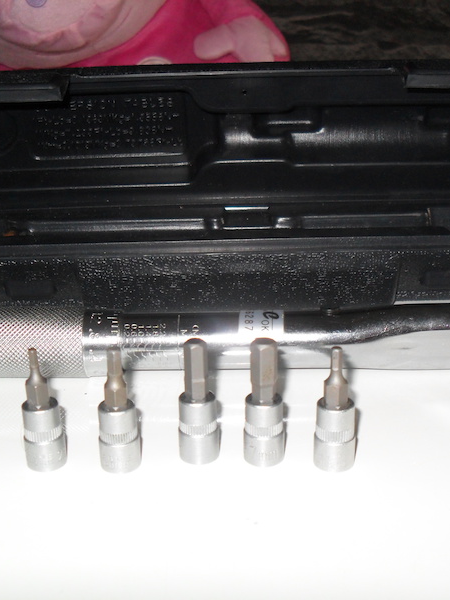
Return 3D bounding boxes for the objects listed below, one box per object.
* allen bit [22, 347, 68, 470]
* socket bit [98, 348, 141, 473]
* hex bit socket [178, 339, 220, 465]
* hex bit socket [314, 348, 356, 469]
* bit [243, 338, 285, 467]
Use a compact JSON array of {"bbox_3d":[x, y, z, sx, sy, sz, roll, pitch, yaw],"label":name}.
[{"bbox_3d":[-0.054,0.031,0.237,0.012,0.037,0.012,-2,22,0],"label":"allen bit"},{"bbox_3d":[-0.031,0.031,0.235,0.012,0.037,0.012,-2,22,0],"label":"socket bit"},{"bbox_3d":[-0.008,0.029,0.238,0.012,0.037,0.012,-2,22,0],"label":"hex bit socket"},{"bbox_3d":[0.032,0.031,0.233,0.012,0.037,0.012,-2,22,0],"label":"hex bit socket"},{"bbox_3d":[0.011,0.030,0.236,0.012,0.037,0.012,-2,22,0],"label":"bit"}]

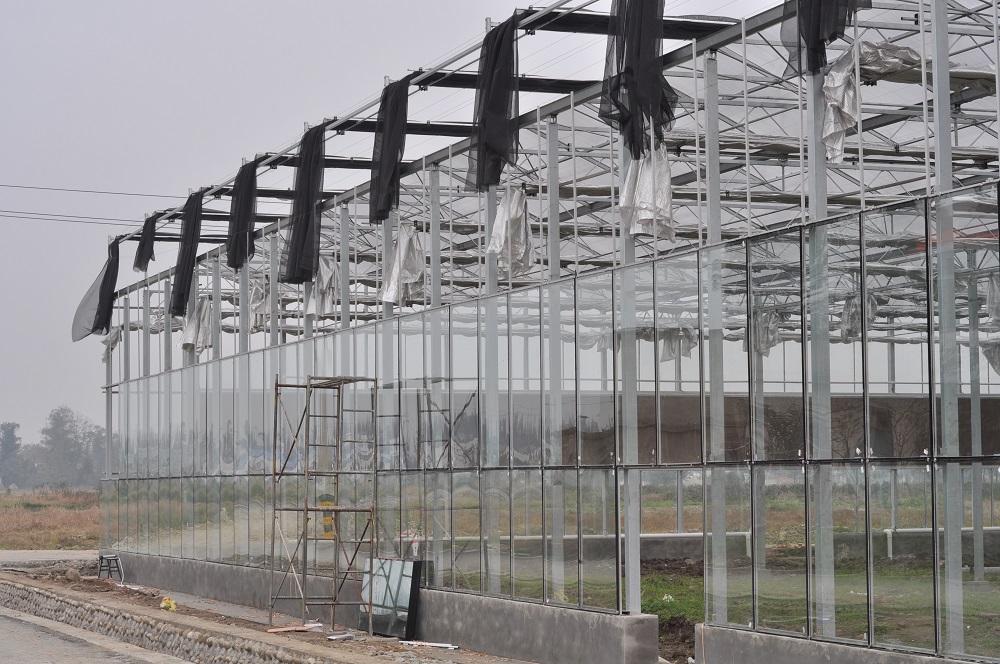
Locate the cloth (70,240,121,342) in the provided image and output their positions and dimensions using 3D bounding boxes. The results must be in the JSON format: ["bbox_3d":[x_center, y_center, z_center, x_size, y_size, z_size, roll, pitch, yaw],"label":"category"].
[{"bbox_3d":[-9.245,-0.936,47.479,0.950,2.300,1.100,1,-4,-22],"label":"cloth"}]

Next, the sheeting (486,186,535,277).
[{"bbox_3d":[0.132,-1.181,25.063,0.360,1.045,1.106,1,-4,-22],"label":"sheeting"}]

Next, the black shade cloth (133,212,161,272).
[{"bbox_3d":[-7.316,-1.830,43.007,0.400,1.168,1.158,1,-4,-22],"label":"black shade cloth"}]

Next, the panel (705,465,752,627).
[{"bbox_3d":[2.164,2.016,19.650,0.029,1.524,0.956,1,-4,-22],"label":"panel"}]

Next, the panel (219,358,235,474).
[{"bbox_3d":[-4.850,1.517,36.987,0.029,2.060,0.956,1,-4,-22],"label":"panel"}]

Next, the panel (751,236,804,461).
[{"bbox_3d":[2.483,0.125,18.701,0.020,2.028,0.975,1,-4,-22],"label":"panel"}]

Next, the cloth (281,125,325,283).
[{"bbox_3d":[-3.131,-2.087,33.008,0.420,2.380,1.050,1,-4,-22],"label":"cloth"}]

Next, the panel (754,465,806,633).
[{"bbox_3d":[2.569,1.984,19.055,0.040,1.533,0.970,1,-4,-22],"label":"panel"}]

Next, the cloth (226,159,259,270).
[{"bbox_3d":[-4.498,-2.052,36.343,0.343,1.882,0.882,1,-4,-22],"label":"cloth"}]

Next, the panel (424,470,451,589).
[{"bbox_3d":[-0.803,2.615,27.375,0.040,1.533,0.970,1,-4,-22],"label":"panel"}]

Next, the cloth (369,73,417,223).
[{"bbox_3d":[-1.541,-2.599,29.311,0.400,2.000,1.050,1,-4,-22],"label":"cloth"}]

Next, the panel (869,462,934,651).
[{"bbox_3d":[3.268,1.808,16.933,0.029,1.524,0.956,1,-4,-22],"label":"panel"}]

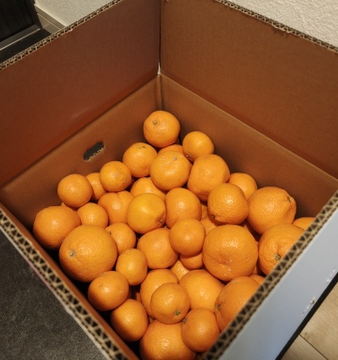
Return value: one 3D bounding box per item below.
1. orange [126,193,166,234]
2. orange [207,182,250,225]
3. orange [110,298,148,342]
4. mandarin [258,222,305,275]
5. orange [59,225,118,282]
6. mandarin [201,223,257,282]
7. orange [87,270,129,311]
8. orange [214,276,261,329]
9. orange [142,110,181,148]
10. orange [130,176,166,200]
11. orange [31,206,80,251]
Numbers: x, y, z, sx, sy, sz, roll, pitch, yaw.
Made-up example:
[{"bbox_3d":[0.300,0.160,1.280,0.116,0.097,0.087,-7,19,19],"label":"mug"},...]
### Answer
[{"bbox_3d":[-0.033,0.051,0.478,0.060,0.057,0.060,-4,57,0],"label":"orange"},{"bbox_3d":[0.090,0.036,0.480,0.061,0.059,0.061,-4,57,0],"label":"orange"},{"bbox_3d":[-0.050,0.176,0.400,0.046,0.044,0.046,-1,58,2],"label":"orange"},{"bbox_3d":[0.157,0.097,0.438,0.067,0.064,0.067,-4,57,0],"label":"mandarin"},{"bbox_3d":[-0.113,0.104,0.453,0.081,0.077,0.081,0,58,3],"label":"orange"},{"bbox_3d":[0.086,0.102,0.449,0.078,0.073,0.078,0,58,3],"label":"mandarin"},{"bbox_3d":[-0.080,0.147,0.423,0.051,0.049,0.051,-4,57,0],"label":"orange"},{"bbox_3d":[0.093,0.163,0.406,0.069,0.075,0.076,0,58,3],"label":"orange"},{"bbox_3d":[-0.012,-0.091,0.572,0.065,0.062,0.065,-1,58,2],"label":"orange"},{"bbox_3d":[-0.035,0.024,0.525,0.058,0.056,0.058,-1,58,2],"label":"orange"},{"bbox_3d":[-0.172,0.074,0.493,0.068,0.068,0.068,0,58,3],"label":"orange"}]

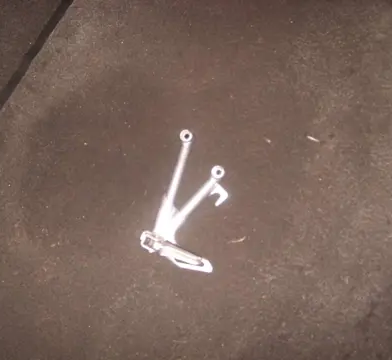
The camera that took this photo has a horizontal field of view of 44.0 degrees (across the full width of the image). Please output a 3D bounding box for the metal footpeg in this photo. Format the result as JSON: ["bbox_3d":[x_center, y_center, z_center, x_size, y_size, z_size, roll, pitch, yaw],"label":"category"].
[{"bbox_3d":[0.001,0.034,0.870,0.140,0.050,0.248,18,71,6],"label":"metal footpeg"}]

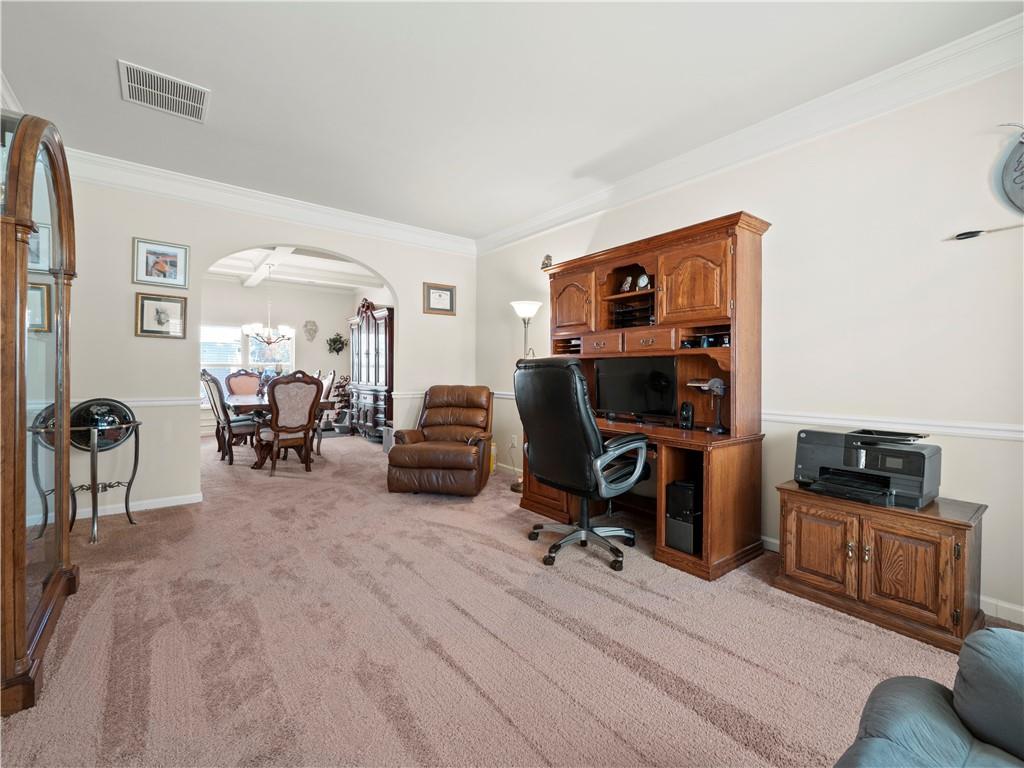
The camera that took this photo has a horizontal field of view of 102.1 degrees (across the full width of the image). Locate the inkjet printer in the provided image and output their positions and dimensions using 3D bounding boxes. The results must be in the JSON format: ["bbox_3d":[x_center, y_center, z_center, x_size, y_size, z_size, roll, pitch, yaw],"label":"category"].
[{"bbox_3d":[1.817,0.411,2.129,0.410,0.310,0.490,0,1,-37],"label":"inkjet printer"}]

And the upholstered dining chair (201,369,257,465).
[{"bbox_3d":[-3.474,0.408,5.231,0.560,1.150,0.680,1,1,45],"label":"upholstered dining chair"}]

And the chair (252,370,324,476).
[{"bbox_3d":[-2.514,0.423,4.699,0.660,1.150,0.630,1,1,45],"label":"chair"}]

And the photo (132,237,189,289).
[{"bbox_3d":[-2.845,-0.974,3.363,0.353,0.360,0.025,0,1,-36],"label":"photo"}]

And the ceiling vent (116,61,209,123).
[{"bbox_3d":[-2.034,-1.697,2.437,0.390,0.016,0.400,0,1,-39],"label":"ceiling vent"}]

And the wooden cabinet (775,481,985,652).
[{"bbox_3d":[1.789,0.818,2.061,0.490,0.510,0.720,0,1,-37],"label":"wooden cabinet"}]

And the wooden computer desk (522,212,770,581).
[{"bbox_3d":[0.813,0.011,3.069,0.750,2.080,1.680,0,1,-39],"label":"wooden computer desk"}]

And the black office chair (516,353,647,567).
[{"bbox_3d":[0.448,0.448,2.625,0.710,1.205,0.670,0,1,-38],"label":"black office chair"}]

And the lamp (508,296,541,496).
[{"bbox_3d":[0.147,0.118,4.054,0.335,1.830,0.335,1,1,0],"label":"lamp"}]

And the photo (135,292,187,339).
[{"bbox_3d":[-2.848,-0.550,3.369,0.320,0.345,0.025,0,1,-36],"label":"photo"}]

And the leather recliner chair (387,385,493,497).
[{"bbox_3d":[-0.680,0.517,4.246,0.870,1.010,0.900,1,1,8],"label":"leather recliner chair"}]

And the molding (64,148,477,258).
[{"bbox_3d":[-1.853,-1.629,4.012,3.580,0.185,0.110,0,1,-36],"label":"molding"}]

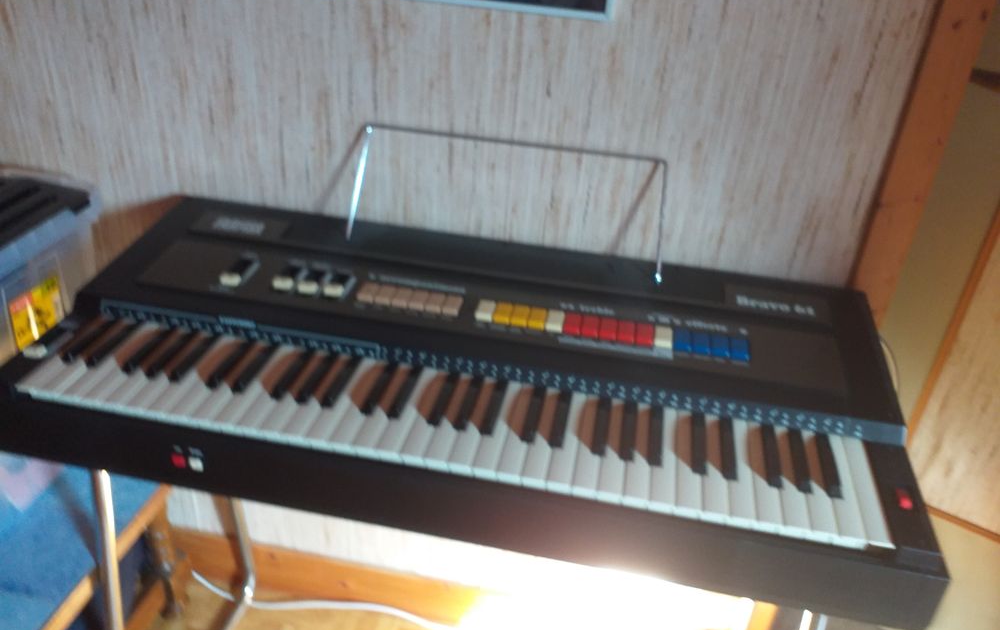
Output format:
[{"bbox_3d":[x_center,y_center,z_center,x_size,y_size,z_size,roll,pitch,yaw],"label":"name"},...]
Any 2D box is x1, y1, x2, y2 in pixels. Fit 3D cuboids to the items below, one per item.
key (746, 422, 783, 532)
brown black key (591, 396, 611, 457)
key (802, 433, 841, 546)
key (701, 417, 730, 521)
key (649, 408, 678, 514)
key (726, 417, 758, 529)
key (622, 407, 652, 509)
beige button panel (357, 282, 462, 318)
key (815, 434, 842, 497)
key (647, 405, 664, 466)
[{"bbox_3d":[0.252,0.154,0.750,0.023,0.018,0.135,9,34,8],"label":"key"},{"bbox_3d":[0.104,0.108,0.779,0.012,0.011,0.085,9,34,8],"label":"brown black key"},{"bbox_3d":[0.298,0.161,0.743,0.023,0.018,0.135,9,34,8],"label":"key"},{"bbox_3d":[0.207,0.148,0.759,0.022,0.013,0.134,9,34,8],"label":"key"},{"bbox_3d":[0.161,0.140,0.765,0.022,0.013,0.134,9,34,8],"label":"key"},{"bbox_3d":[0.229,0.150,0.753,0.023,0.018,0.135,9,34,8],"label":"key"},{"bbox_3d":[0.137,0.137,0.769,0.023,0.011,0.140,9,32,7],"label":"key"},{"bbox_3d":[-0.102,-0.018,0.902,0.120,0.010,0.030,9,37,8],"label":"beige button panel"},{"bbox_3d":[0.320,0.144,0.760,0.012,0.010,0.086,9,32,7],"label":"key"},{"bbox_3d":[0.157,0.118,0.781,0.012,0.010,0.086,9,32,7],"label":"key"}]

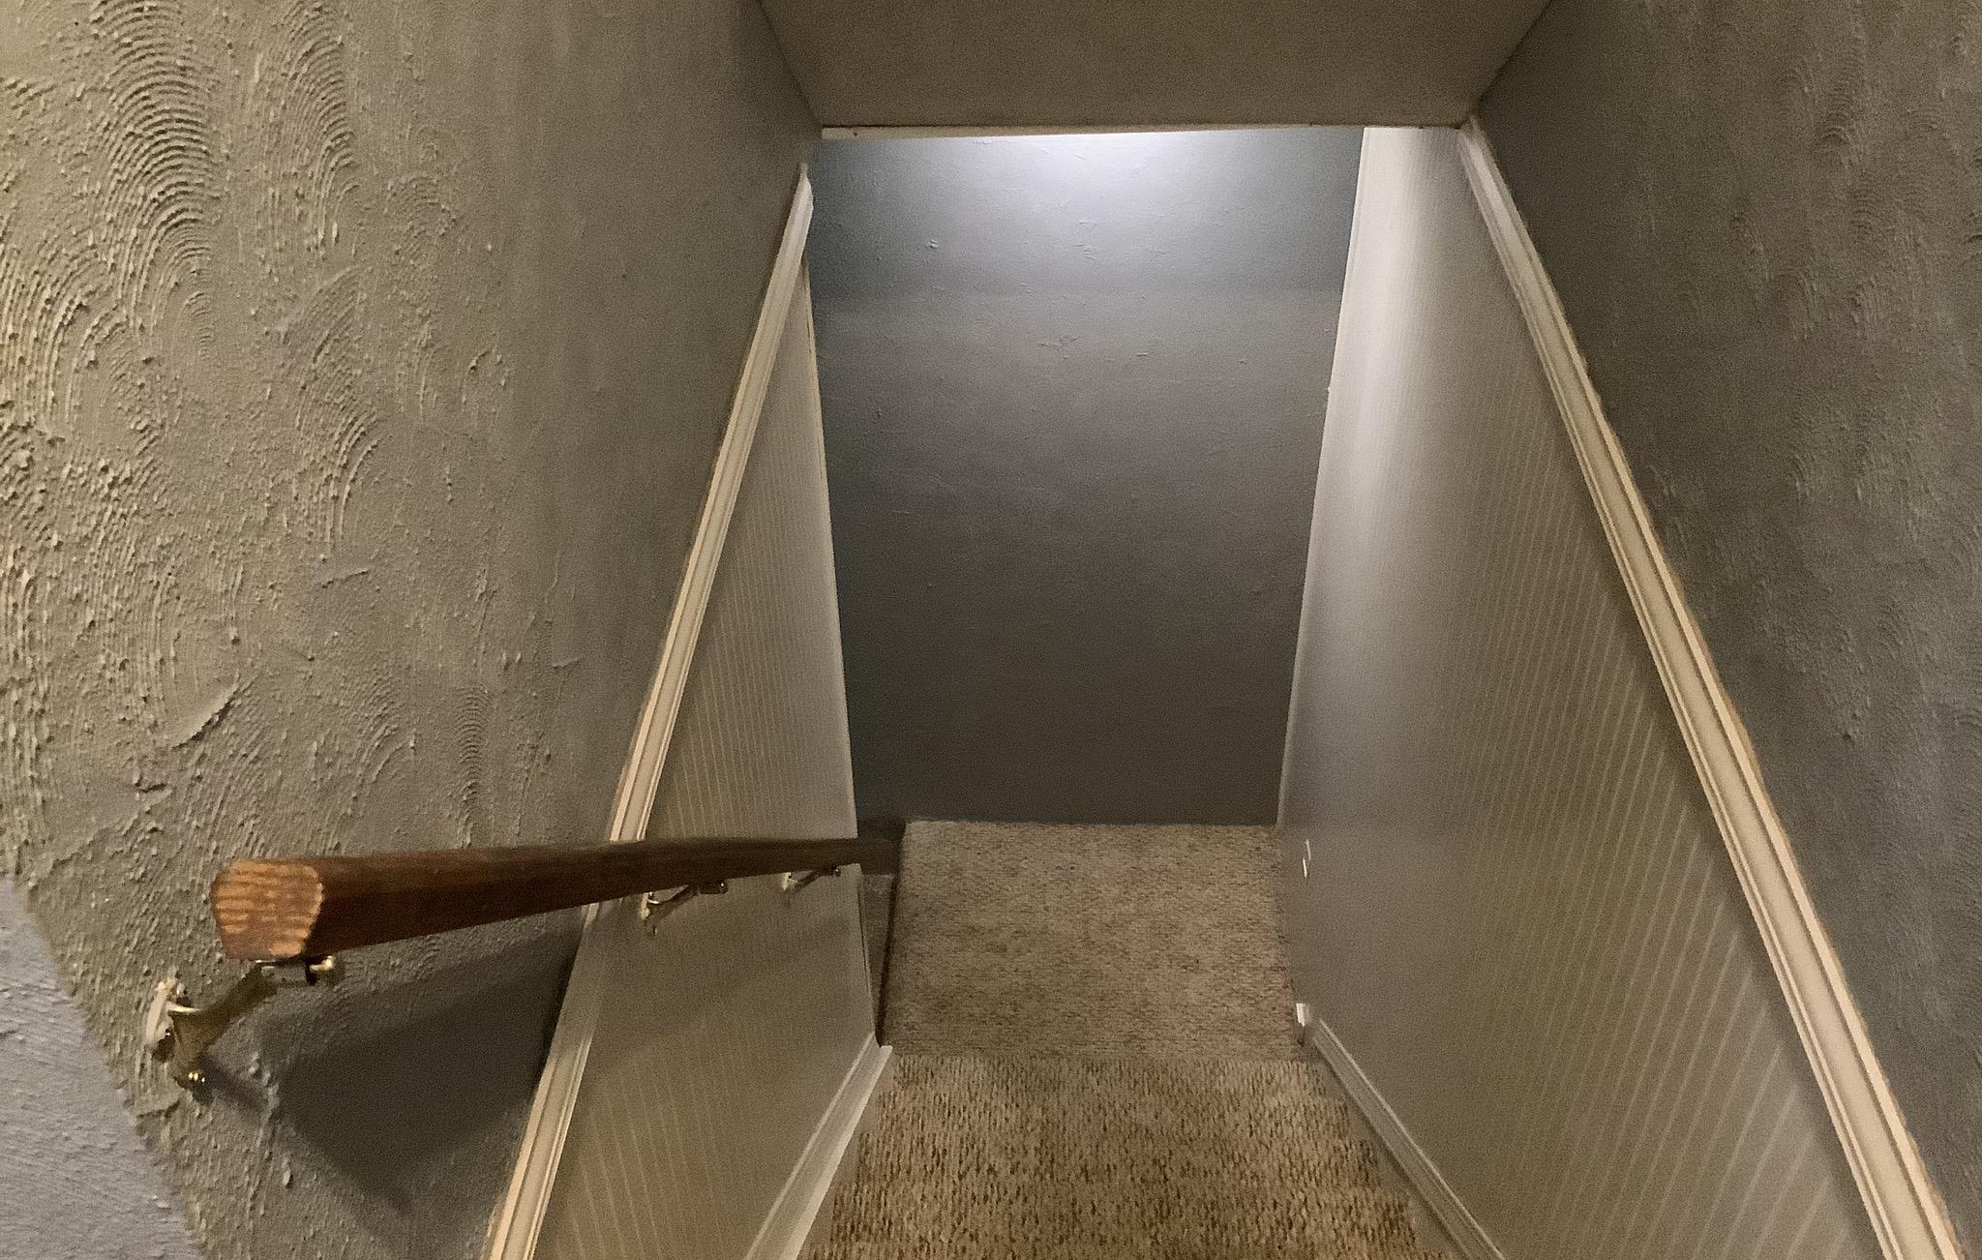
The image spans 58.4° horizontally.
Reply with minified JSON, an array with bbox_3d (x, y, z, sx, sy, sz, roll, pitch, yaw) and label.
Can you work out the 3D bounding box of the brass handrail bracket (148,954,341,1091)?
[{"bbox_3d":[-0.300,0.157,0.721,0.080,0.082,0.050,1,39,2],"label":"brass handrail bracket"}]

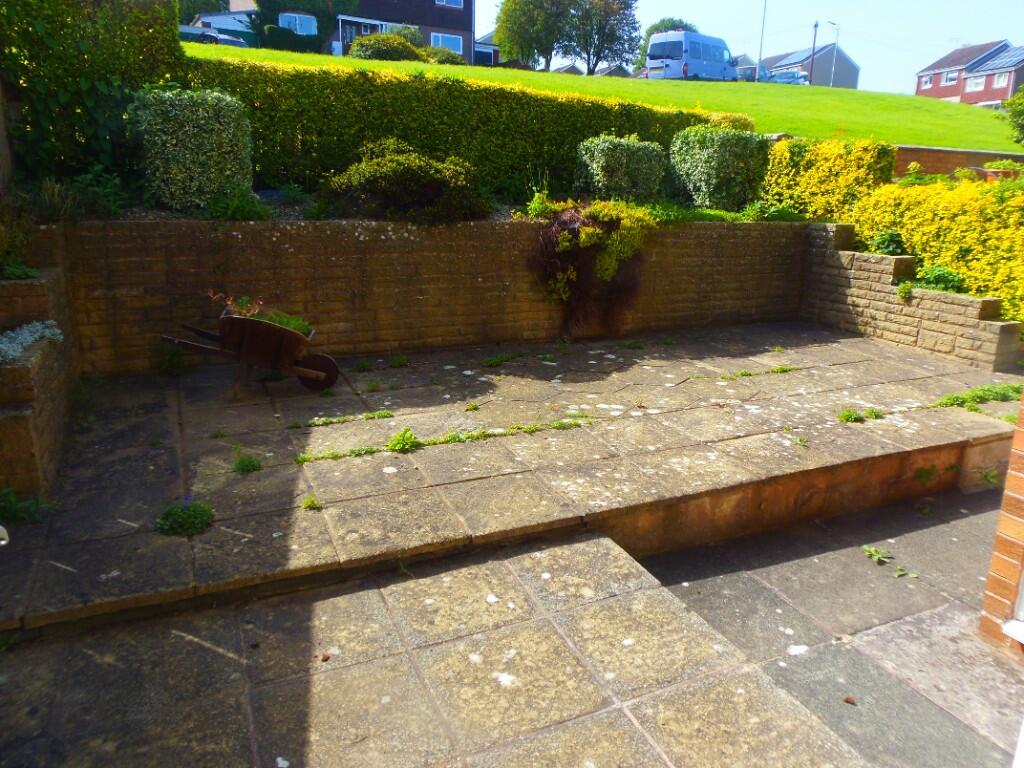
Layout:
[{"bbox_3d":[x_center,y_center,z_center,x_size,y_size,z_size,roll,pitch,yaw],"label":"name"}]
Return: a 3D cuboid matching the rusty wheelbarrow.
[{"bbox_3d":[-1.508,-0.197,4.208,0.940,0.530,0.480,-3,16,-16],"label":"rusty wheelbarrow"}]

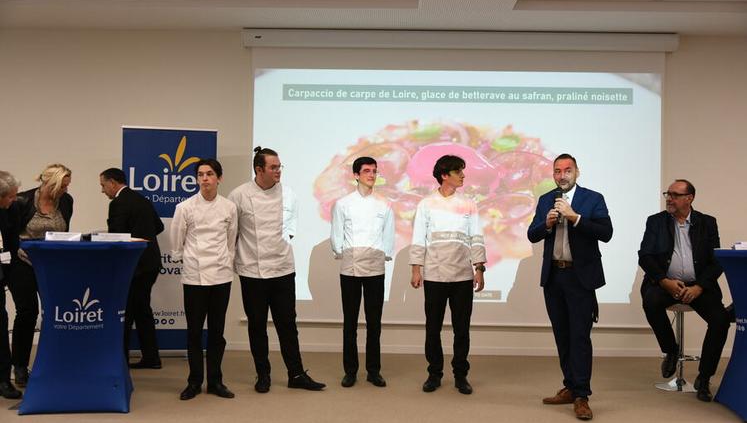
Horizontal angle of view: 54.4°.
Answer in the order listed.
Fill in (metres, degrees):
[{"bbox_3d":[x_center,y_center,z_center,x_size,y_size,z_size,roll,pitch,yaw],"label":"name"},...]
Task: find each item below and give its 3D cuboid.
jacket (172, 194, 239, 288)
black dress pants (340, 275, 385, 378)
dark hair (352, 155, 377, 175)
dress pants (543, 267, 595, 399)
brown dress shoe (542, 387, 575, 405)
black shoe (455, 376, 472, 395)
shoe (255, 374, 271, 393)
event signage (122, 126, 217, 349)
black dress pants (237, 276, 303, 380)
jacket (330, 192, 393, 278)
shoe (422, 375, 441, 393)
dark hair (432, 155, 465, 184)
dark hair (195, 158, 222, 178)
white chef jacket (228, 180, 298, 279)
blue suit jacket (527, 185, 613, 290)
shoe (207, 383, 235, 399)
[{"bbox_3d":[-1.247,0.207,5.360,0.500,0.690,0.330,1,-1,-7],"label":"jacket"},{"bbox_3d":[-0.080,0.856,5.745,0.350,0.870,0.260,1,-1,-3],"label":"black dress pants"},{"bbox_3d":[-0.070,-0.347,5.610,0.168,0.155,0.195,2,-2,-37],"label":"dark hair"},{"bbox_3d":[1.382,0.837,5.108,0.380,0.940,0.340,0,-2,24],"label":"dress pants"},{"bbox_3d":[1.343,1.290,5.160,0.295,0.115,0.110,1,-1,-17],"label":"brown dress shoe"},{"bbox_3d":[0.677,1.296,5.465,0.105,0.100,0.285,1,-1,-14],"label":"black shoe"},{"bbox_3d":[-0.824,1.266,5.451,0.105,0.115,0.285,1,-1,-5],"label":"shoe"},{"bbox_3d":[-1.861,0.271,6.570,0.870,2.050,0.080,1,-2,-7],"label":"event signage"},{"bbox_3d":[-0.781,0.841,5.516,0.430,0.870,0.320,1,-2,-20],"label":"black dress pants"},{"bbox_3d":[-0.085,0.171,5.630,0.500,0.680,0.300,1,-1,-2],"label":"jacket"},{"bbox_3d":[0.452,1.290,5.559,0.105,0.110,0.280,0,-2,19],"label":"shoe"},{"bbox_3d":[0.566,-0.311,5.480,0.240,0.230,0.190,0,-2,18],"label":"dark hair"},{"bbox_3d":[-1.207,-0.308,5.330,0.190,0.180,0.220,0,-1,18],"label":"dark hair"},{"bbox_3d":[-0.837,0.132,5.480,0.540,0.740,0.340,1,-1,-14],"label":"white chef jacket"},{"bbox_3d":[1.303,0.173,4.830,0.560,0.720,0.420,0,-1,29],"label":"blue suit jacket"},{"bbox_3d":[-1.100,1.272,5.240,0.105,0.100,0.285,2,-1,-41],"label":"shoe"}]

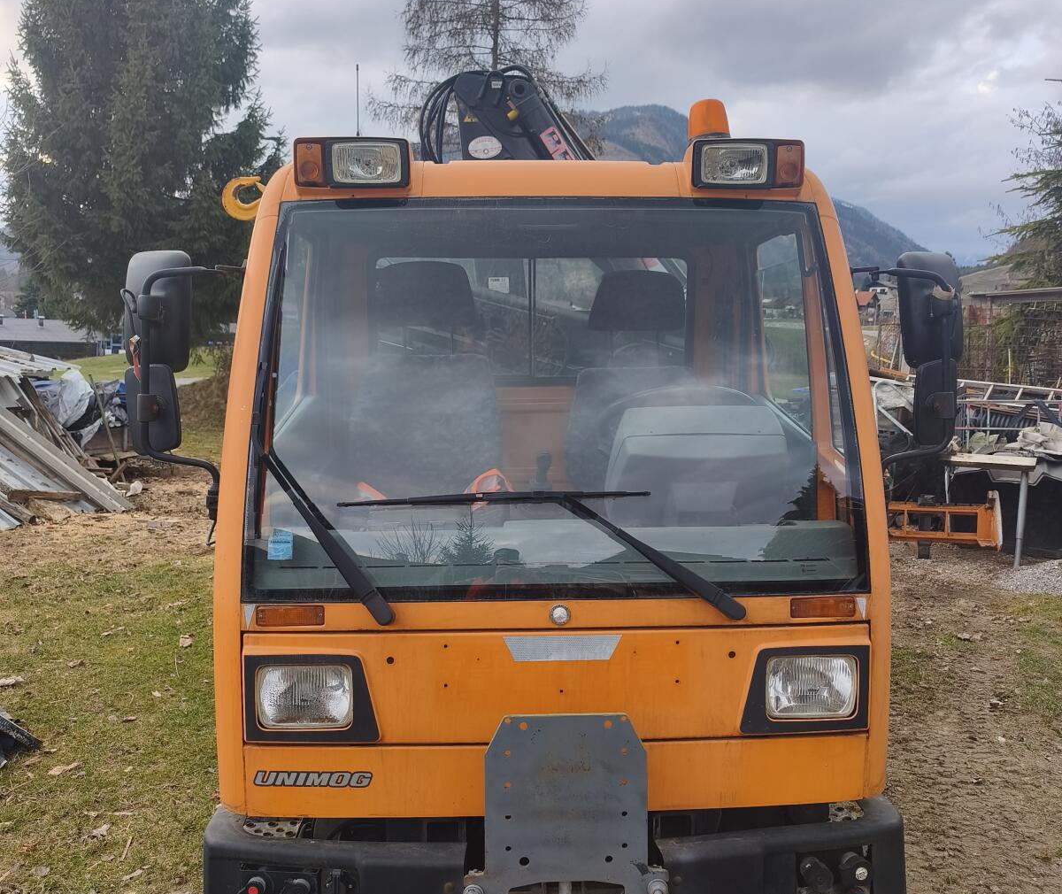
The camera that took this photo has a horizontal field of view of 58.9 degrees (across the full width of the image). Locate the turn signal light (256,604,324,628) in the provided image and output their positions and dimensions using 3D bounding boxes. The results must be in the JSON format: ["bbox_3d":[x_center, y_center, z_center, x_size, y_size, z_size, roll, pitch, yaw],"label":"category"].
[{"bbox_3d":[-0.525,0.367,2.060,0.152,0.047,0.030,-1,6,-2],"label":"turn signal light"}]

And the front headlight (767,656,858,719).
[{"bbox_3d":[0.621,0.529,2.130,0.200,0.146,0.080,-1,6,-2],"label":"front headlight"}]

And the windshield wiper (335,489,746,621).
[{"bbox_3d":[0.022,0.238,2.085,0.889,0.273,0.070,-1,-6,-2],"label":"windshield wiper"}]

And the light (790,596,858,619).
[{"bbox_3d":[0.650,0.355,2.100,0.148,0.048,0.030,-1,6,-2],"label":"light"}]

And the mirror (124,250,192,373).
[{"bbox_3d":[-0.884,-0.319,2.240,0.145,0.280,0.090,1,6,10],"label":"mirror"}]

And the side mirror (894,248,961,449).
[{"bbox_3d":[0.970,-0.229,2.300,0.140,0.478,0.100,-1,6,-10],"label":"side mirror"}]

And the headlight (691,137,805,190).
[{"bbox_3d":[0.527,-0.694,2.350,0.277,0.123,0.130,-1,6,-2],"label":"headlight"}]

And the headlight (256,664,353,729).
[{"bbox_3d":[-0.494,0.541,2.090,0.206,0.143,0.080,-1,6,-2],"label":"headlight"}]

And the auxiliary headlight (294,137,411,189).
[{"bbox_3d":[-0.429,-0.685,2.310,0.274,0.121,0.130,-1,6,-2],"label":"auxiliary headlight"}]

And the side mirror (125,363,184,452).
[{"bbox_3d":[-0.898,-0.092,2.240,0.130,0.205,0.070,1,6,10],"label":"side mirror"}]

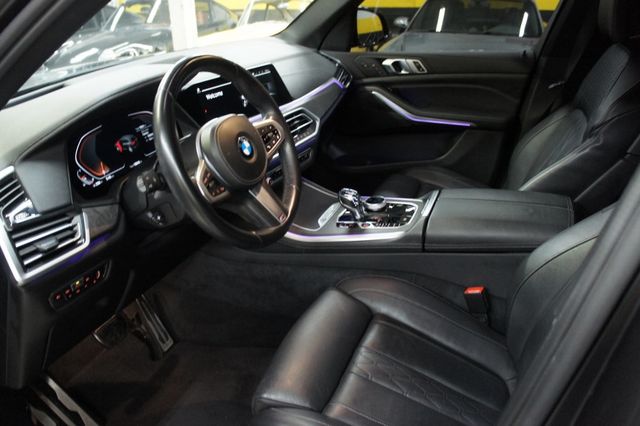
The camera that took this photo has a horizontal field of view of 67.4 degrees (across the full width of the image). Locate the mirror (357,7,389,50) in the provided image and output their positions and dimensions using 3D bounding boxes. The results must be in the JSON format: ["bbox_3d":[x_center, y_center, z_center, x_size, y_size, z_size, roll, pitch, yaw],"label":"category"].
[{"bbox_3d":[0.193,-0.832,2.153,0.120,0.168,0.250,21,31,37],"label":"mirror"}]

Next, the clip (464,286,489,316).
[{"bbox_3d":[0.351,0.200,1.073,0.038,0.062,0.026,-5,20,43],"label":"clip"}]

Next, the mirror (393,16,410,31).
[{"bbox_3d":[0.934,-2.176,5.500,0.200,0.140,0.120,9,26,18],"label":"mirror"}]

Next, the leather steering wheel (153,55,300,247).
[{"bbox_3d":[-0.172,-0.111,0.925,0.110,0.372,0.372,-15,14,31],"label":"leather steering wheel"}]

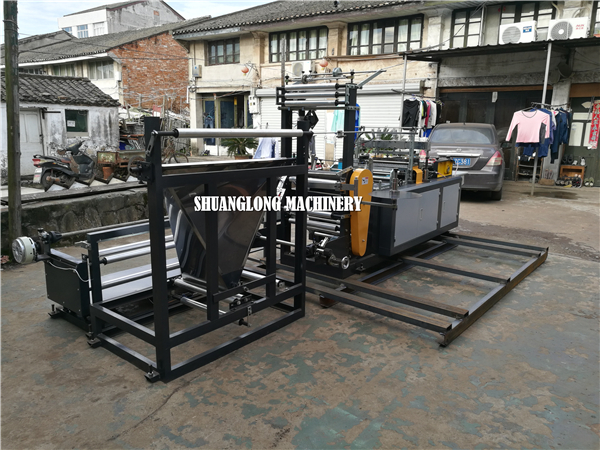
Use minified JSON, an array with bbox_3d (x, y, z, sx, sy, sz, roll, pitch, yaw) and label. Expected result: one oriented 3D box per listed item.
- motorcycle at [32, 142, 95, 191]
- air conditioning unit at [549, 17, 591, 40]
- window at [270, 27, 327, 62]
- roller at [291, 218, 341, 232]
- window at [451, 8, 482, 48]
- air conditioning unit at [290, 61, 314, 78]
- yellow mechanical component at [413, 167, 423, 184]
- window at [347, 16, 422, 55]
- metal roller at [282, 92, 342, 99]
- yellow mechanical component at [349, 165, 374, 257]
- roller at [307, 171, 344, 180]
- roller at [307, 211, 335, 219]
[{"bbox_3d":[-5.386,-1.410,10.815,0.660,1.080,1.750,5,13,20],"label":"motorcycle"},{"bbox_3d":[6.365,-4.577,11.087,0.800,0.540,0.300,10,15,36],"label":"air conditioning unit"},{"bbox_3d":[-0.050,-6.460,16.836,2.511,1.052,0.120,9,15,34],"label":"window"},{"bbox_3d":[0.125,-0.014,4.388,0.581,0.056,0.056,11,15,38],"label":"roller"},{"bbox_3d":[4.531,-5.352,12.744,0.800,1.000,0.100,10,15,36],"label":"window"},{"bbox_3d":[0.141,-5.237,15.780,0.810,0.540,0.300,10,15,36],"label":"air conditioning unit"},{"bbox_3d":[1.330,-0.568,5.333,0.090,0.190,0.130,10,15,36],"label":"yellow mechanical component"},{"bbox_3d":[2.673,-6.004,14.961,2.588,1.042,0.120,9,15,34],"label":"window"},{"bbox_3d":[0.099,-1.137,4.095,0.620,0.050,0.050,10,15,36],"label":"metal roller"},{"bbox_3d":[0.538,-0.107,4.157,0.085,0.783,0.247,11,16,38],"label":"yellow mechanical component"},{"bbox_3d":[0.135,-0.474,4.313,0.608,0.062,0.062,11,15,38],"label":"roller"},{"bbox_3d":[0.077,-0.132,4.256,0.579,0.055,0.055,11,16,38],"label":"roller"}]

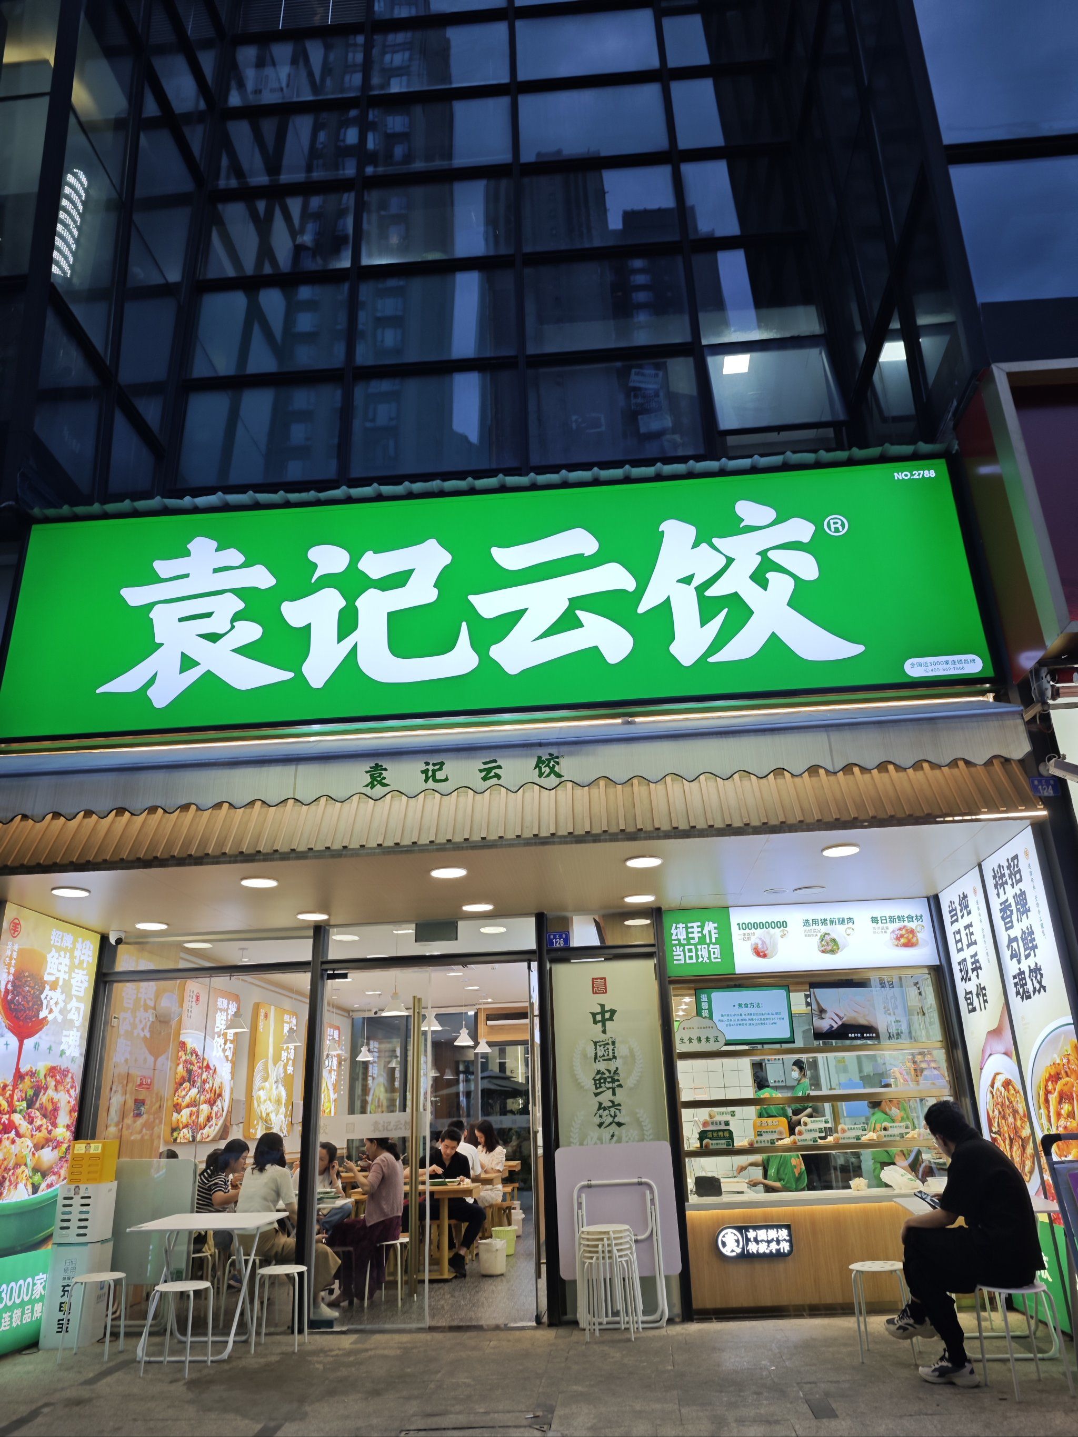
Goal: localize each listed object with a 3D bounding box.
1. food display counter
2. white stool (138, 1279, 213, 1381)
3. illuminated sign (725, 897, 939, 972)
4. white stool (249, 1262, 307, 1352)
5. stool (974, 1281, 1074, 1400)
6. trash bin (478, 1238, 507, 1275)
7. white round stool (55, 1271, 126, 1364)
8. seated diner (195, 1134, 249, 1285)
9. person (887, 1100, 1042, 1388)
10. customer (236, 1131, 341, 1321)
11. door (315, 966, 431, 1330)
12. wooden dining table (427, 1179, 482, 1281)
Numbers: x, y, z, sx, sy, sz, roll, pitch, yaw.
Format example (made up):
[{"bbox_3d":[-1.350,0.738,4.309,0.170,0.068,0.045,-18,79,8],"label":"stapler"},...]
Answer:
[{"bbox_3d":[2.116,3.165,7.369,2.100,2.340,0.700,-4,-21,4],"label":"food display counter"},{"bbox_3d":[-2.241,3.804,5.959,0.335,0.456,0.335,-8,-22,15],"label":"white stool"},{"bbox_3d":[2.281,1.701,7.444,1.531,0.510,0.050,-3,-22,3],"label":"illuminated sign"},{"bbox_3d":[-1.724,3.953,6.396,0.335,0.455,0.335,-3,-21,2],"label":"white stool"},{"bbox_3d":[2.512,3.239,4.985,0.340,0.460,0.340,0,-21,-5],"label":"stool"},{"bbox_3d":[-0.418,4.885,8.670,0.250,0.270,0.250,-3,-22,3],"label":"trash bin"},{"bbox_3d":[-2.945,3.980,6.345,0.330,0.458,0.330,-3,-21,2],"label":"white round stool"},{"bbox_3d":[-2.621,4.094,7.747,0.700,1.220,0.460,7,-23,-23],"label":"seated diner"},{"bbox_3d":[2.277,2.859,5.257,0.860,1.380,0.520,-12,-23,24],"label":"person"},{"bbox_3d":[-1.891,3.772,7.145,0.600,1.260,0.660,-20,-28,38],"label":"customer"},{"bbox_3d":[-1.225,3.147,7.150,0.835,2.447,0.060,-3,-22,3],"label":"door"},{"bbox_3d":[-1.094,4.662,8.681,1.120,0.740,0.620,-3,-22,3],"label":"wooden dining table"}]

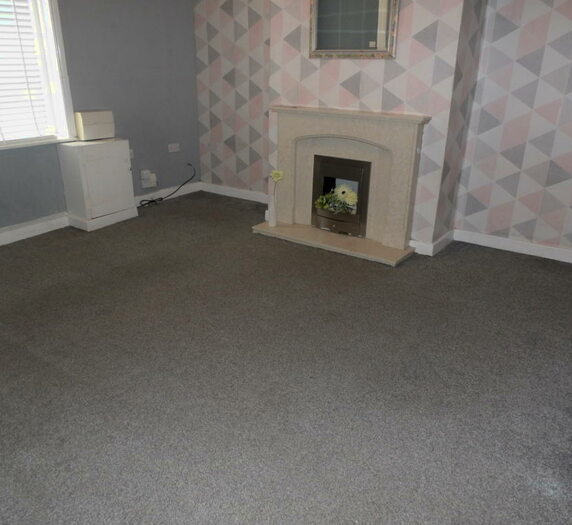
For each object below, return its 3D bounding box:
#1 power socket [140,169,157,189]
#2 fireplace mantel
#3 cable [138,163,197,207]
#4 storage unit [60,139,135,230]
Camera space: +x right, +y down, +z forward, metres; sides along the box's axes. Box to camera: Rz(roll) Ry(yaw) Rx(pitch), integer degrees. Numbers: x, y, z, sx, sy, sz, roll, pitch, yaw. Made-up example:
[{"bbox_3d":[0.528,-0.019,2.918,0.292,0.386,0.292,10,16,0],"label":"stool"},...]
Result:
[{"bbox_3d":[-1.345,-0.824,4.786,0.039,0.178,0.168,15,26,32],"label":"power socket"},{"bbox_3d":[0.361,-0.630,3.705,1.298,0.996,0.384,15,26,32],"label":"fireplace mantel"},{"bbox_3d":[-1.173,-0.798,4.984,0.123,0.320,0.819,15,26,32],"label":"cable"},{"bbox_3d":[-1.608,-0.692,4.203,0.277,0.697,0.542,15,26,32],"label":"storage unit"}]

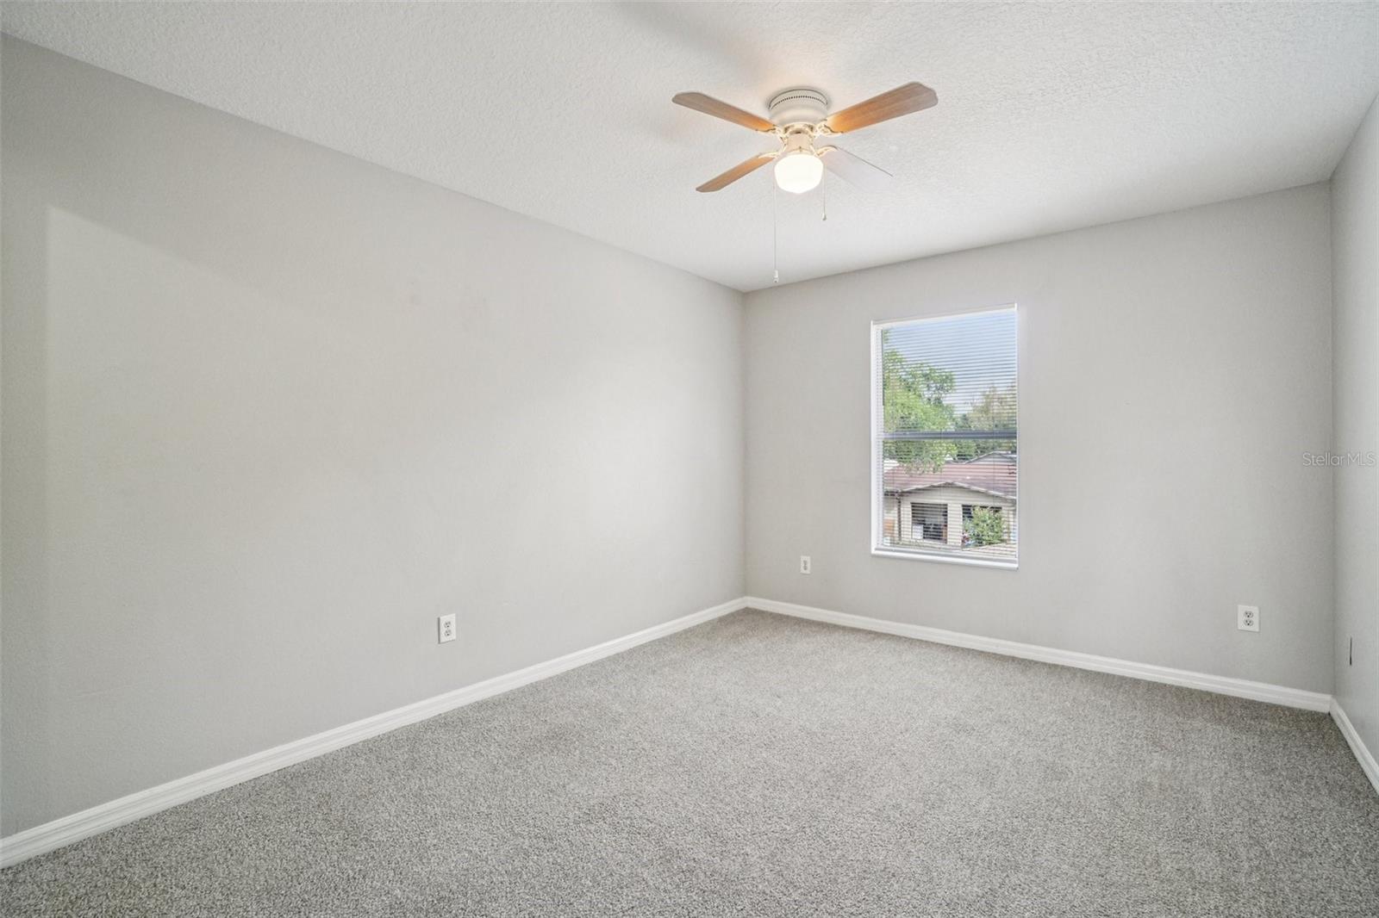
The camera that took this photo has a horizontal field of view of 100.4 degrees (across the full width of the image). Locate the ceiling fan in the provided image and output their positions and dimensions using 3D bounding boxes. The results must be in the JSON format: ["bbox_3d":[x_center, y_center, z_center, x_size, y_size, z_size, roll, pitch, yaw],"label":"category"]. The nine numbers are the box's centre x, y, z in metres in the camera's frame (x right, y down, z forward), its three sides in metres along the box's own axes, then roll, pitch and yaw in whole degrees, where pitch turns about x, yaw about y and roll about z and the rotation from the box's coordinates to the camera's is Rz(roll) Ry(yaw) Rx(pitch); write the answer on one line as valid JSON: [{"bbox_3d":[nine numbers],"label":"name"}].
[{"bbox_3d":[0.393,-1.128,2.086,0.980,0.330,0.950,0,0,41],"label":"ceiling fan"}]

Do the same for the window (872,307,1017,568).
[{"bbox_3d":[1.644,-0.149,3.738,0.860,1.550,0.060,0,0,37],"label":"window"}]

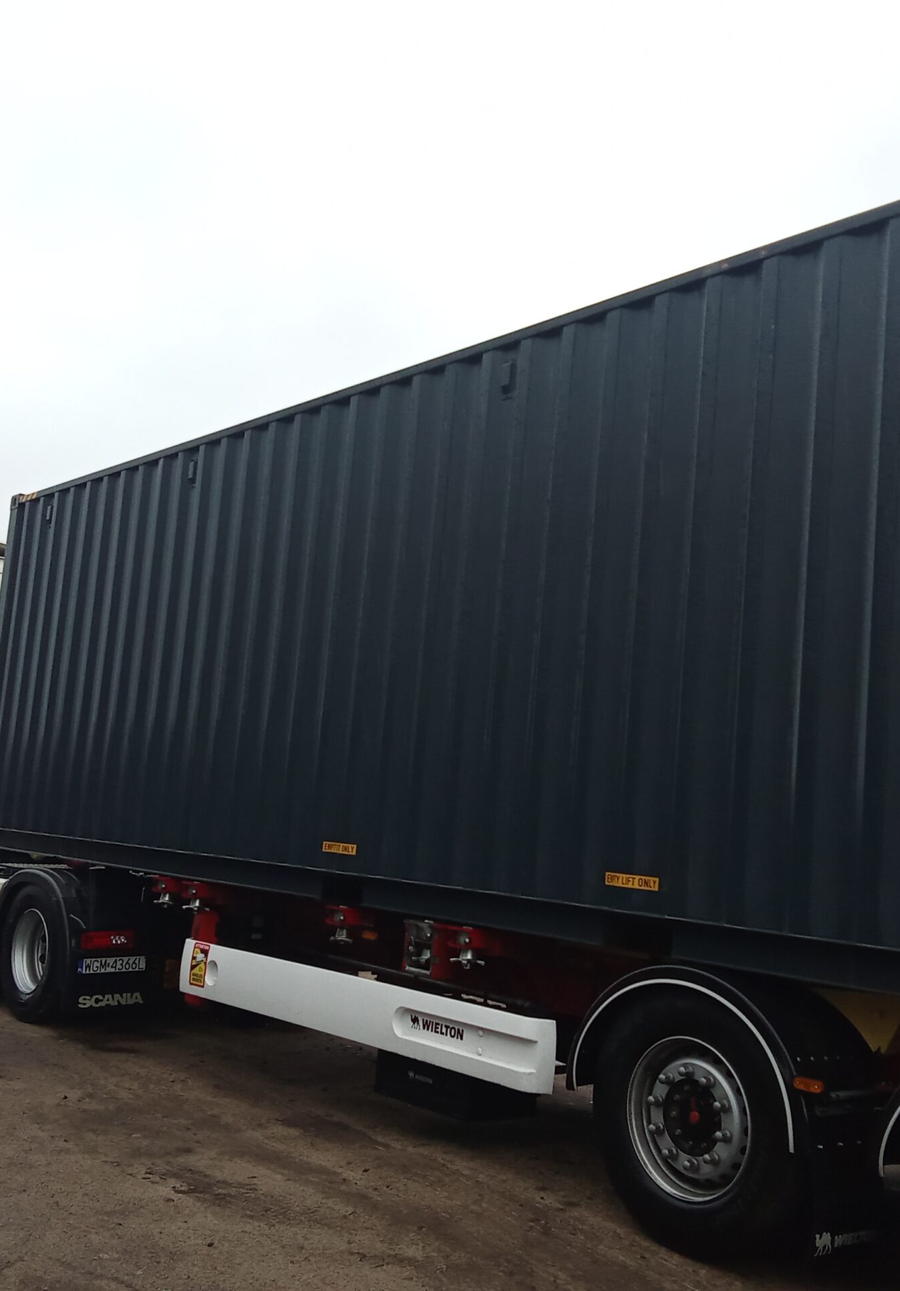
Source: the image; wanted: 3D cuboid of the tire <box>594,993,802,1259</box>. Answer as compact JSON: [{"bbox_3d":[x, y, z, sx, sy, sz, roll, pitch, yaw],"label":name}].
[{"bbox_3d":[1.007,1.771,5.254,0.380,1.040,1.040,11,-10,-38],"label":"tire"}]

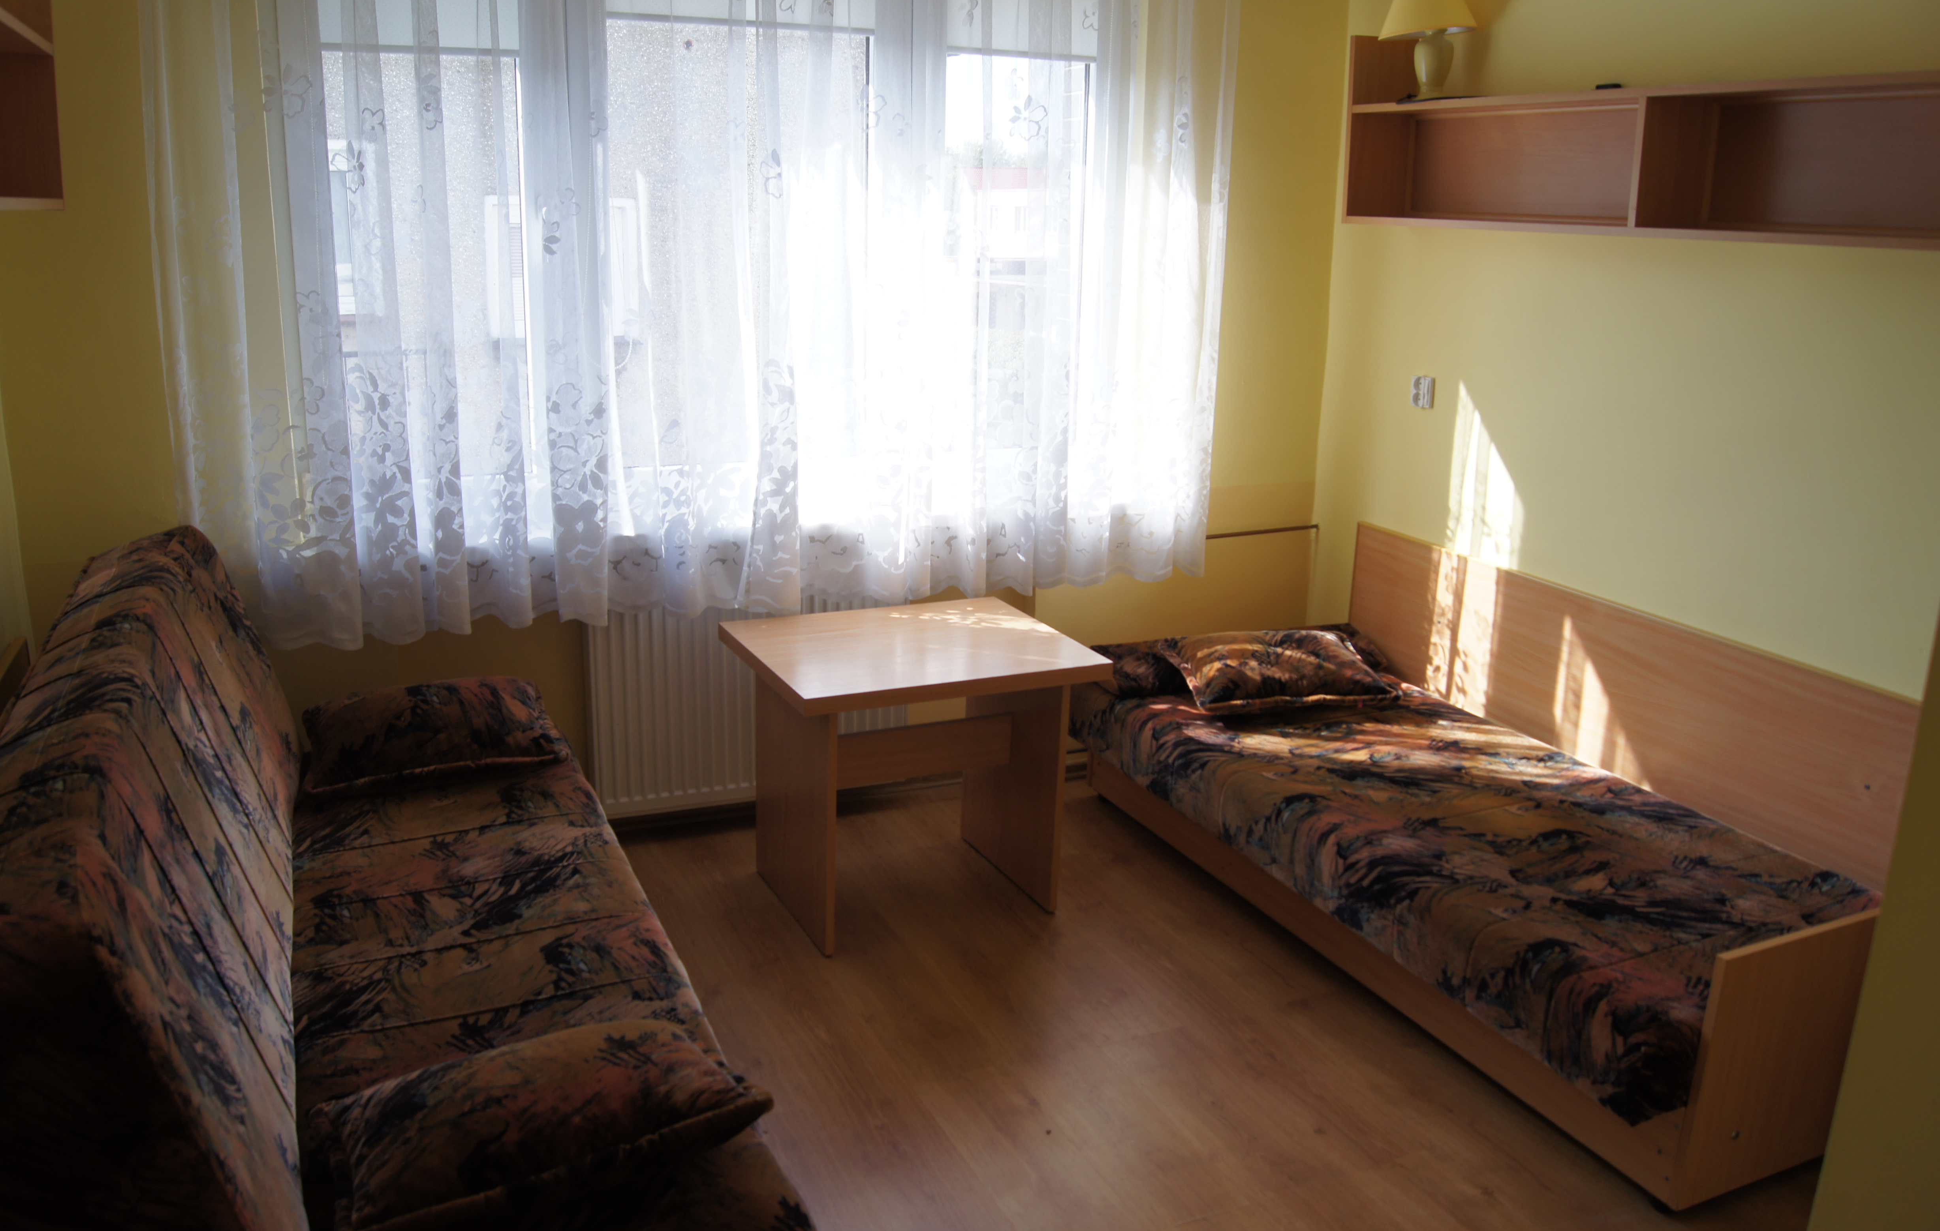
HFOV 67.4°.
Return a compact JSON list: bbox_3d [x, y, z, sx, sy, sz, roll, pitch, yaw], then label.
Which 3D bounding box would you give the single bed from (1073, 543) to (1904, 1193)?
[{"bbox_3d":[1.080,0.369,3.155,0.939,0.712,1.959,-5,17,-23],"label":"single bed"}]

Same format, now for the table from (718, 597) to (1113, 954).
[{"bbox_3d":[-0.146,0.354,3.311,0.701,0.606,0.597,-6,17,-25],"label":"table"}]

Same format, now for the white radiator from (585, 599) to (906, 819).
[{"bbox_3d":[-0.542,0.159,3.605,0.800,0.600,0.100,-5,17,-23],"label":"white radiator"}]

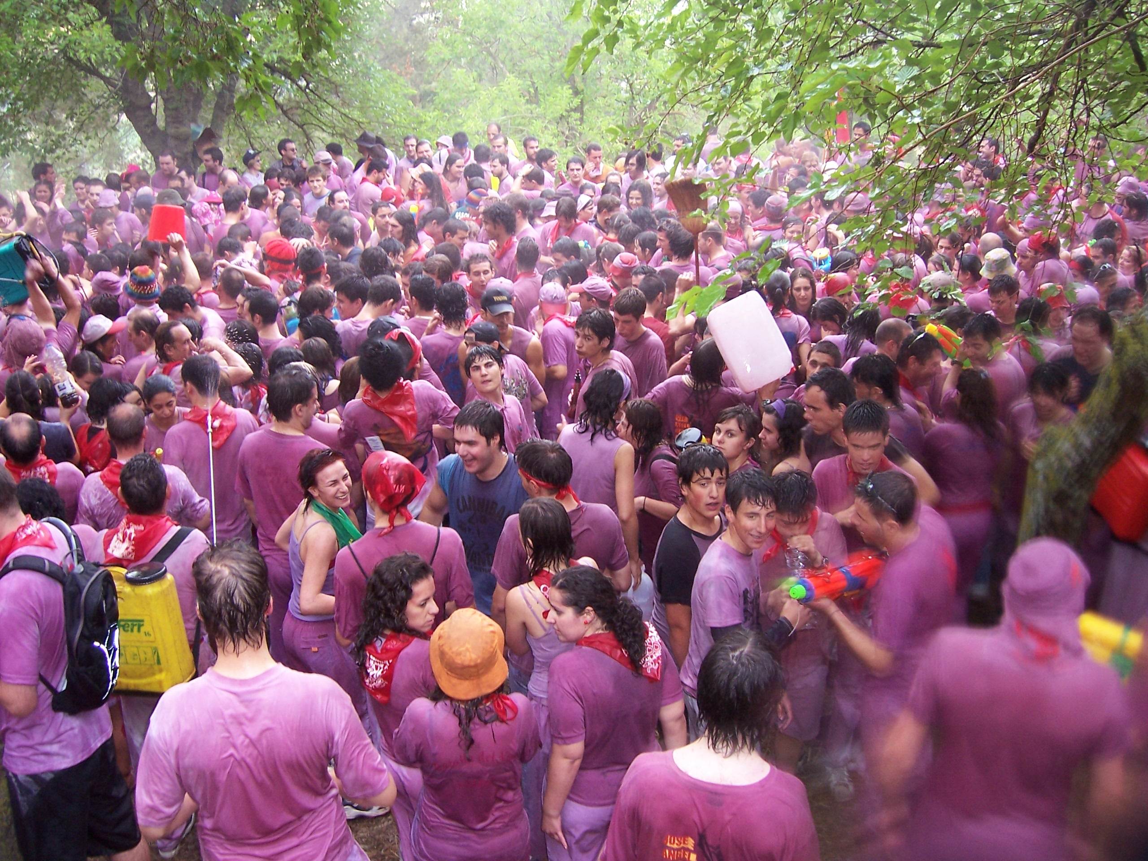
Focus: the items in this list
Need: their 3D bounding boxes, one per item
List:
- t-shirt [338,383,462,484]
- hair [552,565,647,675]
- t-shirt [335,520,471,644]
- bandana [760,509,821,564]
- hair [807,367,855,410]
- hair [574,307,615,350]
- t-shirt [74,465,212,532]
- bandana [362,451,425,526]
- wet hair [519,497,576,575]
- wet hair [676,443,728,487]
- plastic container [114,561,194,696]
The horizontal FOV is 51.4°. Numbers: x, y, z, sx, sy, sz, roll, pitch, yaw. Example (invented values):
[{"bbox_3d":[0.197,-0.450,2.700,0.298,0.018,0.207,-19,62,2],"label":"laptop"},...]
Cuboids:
[{"bbox_3d":[-0.775,0.077,5.250,0.500,0.610,0.300,-3,20,-9],"label":"t-shirt"},{"bbox_3d":[0.074,0.540,3.450,0.280,0.290,0.200,1,19,3],"label":"hair"},{"bbox_3d":[-0.598,0.579,4.200,0.490,0.640,0.290,-5,20,-12],"label":"t-shirt"},{"bbox_3d":[0.756,0.360,4.150,0.230,0.170,0.200,5,19,14],"label":"bandana"},{"bbox_3d":[1.004,-0.166,4.650,0.210,0.175,0.175,-19,25,-19],"label":"hair"},{"bbox_3d":[0.095,-0.482,5.650,0.200,0.190,0.175,-13,24,-33],"label":"hair"},{"bbox_3d":[-1.825,0.423,5.100,0.550,0.680,0.300,2,20,5],"label":"t-shirt"},{"bbox_3d":[-0.636,0.203,4.200,0.190,0.230,0.240,-9,22,-23],"label":"bandana"},{"bbox_3d":[-0.085,0.343,3.850,0.175,0.235,0.200,-8,21,-21],"label":"wet hair"},{"bbox_3d":[0.440,0.121,4.080,0.180,0.175,0.205,-8,24,-21],"label":"wet hair"},{"bbox_3d":[-1.492,0.673,4.100,0.330,0.420,0.190,2,19,7],"label":"plastic container"}]

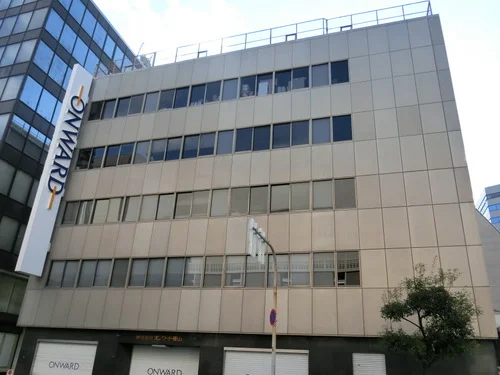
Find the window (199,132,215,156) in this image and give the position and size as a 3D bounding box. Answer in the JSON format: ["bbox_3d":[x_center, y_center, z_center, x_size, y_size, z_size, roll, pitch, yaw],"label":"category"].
[{"bbox_3d":[-2.288,-2.296,22.507,0.935,1.428,0.090,-5,-25,18],"label":"window"}]

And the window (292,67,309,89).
[{"bbox_3d":[2.743,-5.917,22.582,0.898,1.416,0.100,-5,-26,18],"label":"window"}]

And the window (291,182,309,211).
[{"bbox_3d":[2.315,0.425,19.492,0.879,1.407,0.100,-5,-25,18],"label":"window"}]

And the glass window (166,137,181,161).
[{"bbox_3d":[-4.240,-2.105,23.420,0.927,1.442,0.100,-5,-25,18],"label":"glass window"}]

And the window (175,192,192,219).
[{"bbox_3d":[-3.388,0.914,21.451,0.952,1.428,0.090,-5,-25,18],"label":"window"}]

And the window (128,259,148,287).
[{"bbox_3d":[-5.688,4.336,21.371,0.950,1.470,0.100,-5,-25,18],"label":"window"}]

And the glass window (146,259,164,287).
[{"bbox_3d":[-4.751,4.274,21.062,0.950,1.470,0.100,-5,-25,18],"label":"glass window"}]

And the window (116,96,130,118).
[{"bbox_3d":[-7.843,-4.997,25.944,0.903,1.436,0.100,-5,-26,18],"label":"window"}]

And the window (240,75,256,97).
[{"bbox_3d":[-0.086,-5.873,24.121,0.950,1.470,0.100,-5,-25,18],"label":"window"}]

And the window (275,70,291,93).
[{"bbox_3d":[1.820,-5.937,23.461,0.950,1.470,0.100,-5,-25,18],"label":"window"}]

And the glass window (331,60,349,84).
[{"bbox_3d":[4.708,-6.065,21.946,0.894,1.432,0.100,-5,-26,18],"label":"glass window"}]

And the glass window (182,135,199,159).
[{"bbox_3d":[-3.227,-2.208,23.108,0.927,1.442,0.100,-5,-25,18],"label":"glass window"}]

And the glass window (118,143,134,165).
[{"bbox_3d":[-7.589,-2.054,25.841,1.012,1.573,0.100,-5,-24,17],"label":"glass window"}]

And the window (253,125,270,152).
[{"bbox_3d":[0.606,-2.516,21.491,0.879,1.431,0.100,-5,-25,18],"label":"window"}]

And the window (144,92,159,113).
[{"bbox_3d":[-6.284,-5.449,26.898,1.012,1.573,0.100,-5,-24,17],"label":"window"}]

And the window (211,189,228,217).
[{"bbox_3d":[-1.492,0.738,20.915,0.900,1.449,0.100,-5,-26,18],"label":"window"}]

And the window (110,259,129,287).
[{"bbox_3d":[-6.531,4.276,21.030,0.896,1.442,0.100,-5,-26,18],"label":"window"}]

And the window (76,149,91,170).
[{"bbox_3d":[-9.834,-1.653,24.890,0.935,1.445,0.090,-5,-25,18],"label":"window"}]

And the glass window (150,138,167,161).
[{"bbox_3d":[-5.497,-2.235,25.185,1.012,1.573,0.100,-5,-24,17],"label":"glass window"}]

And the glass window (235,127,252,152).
[{"bbox_3d":[-0.315,-2.539,22.062,0.892,1.421,0.100,-5,-26,18],"label":"glass window"}]

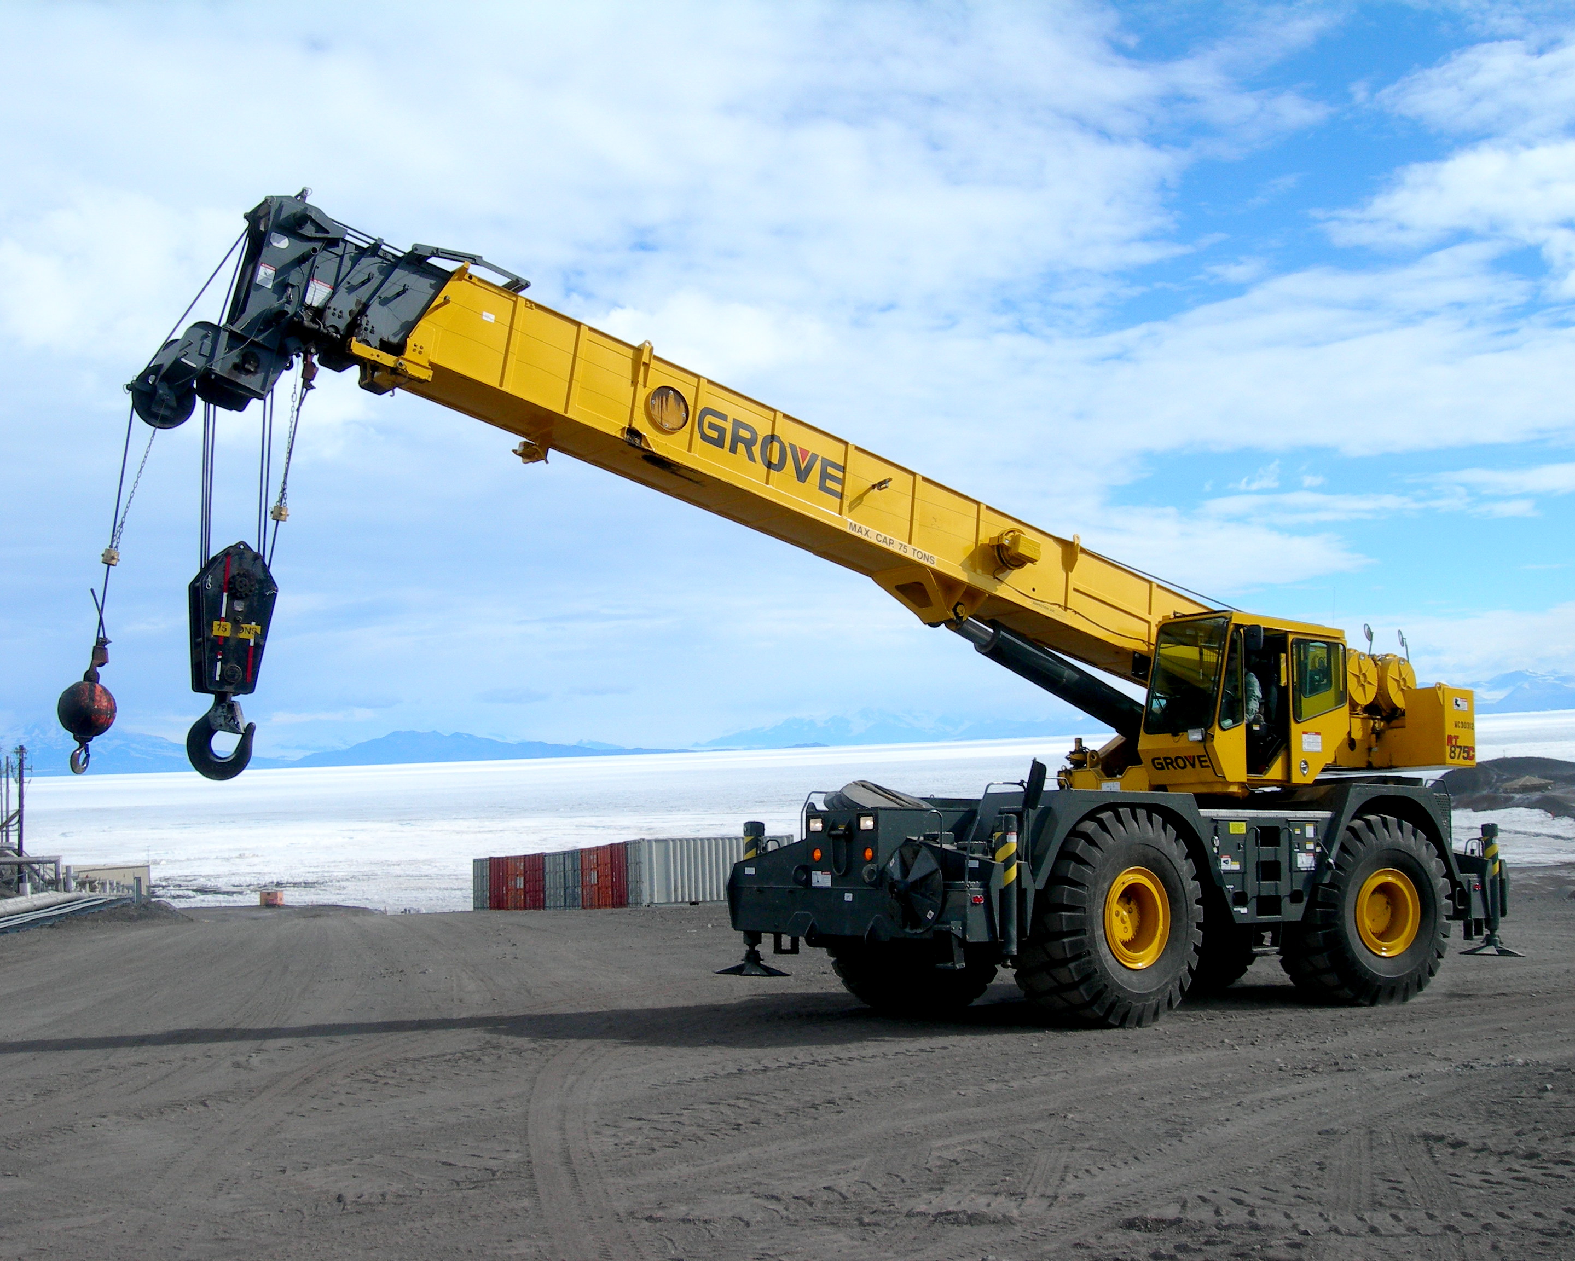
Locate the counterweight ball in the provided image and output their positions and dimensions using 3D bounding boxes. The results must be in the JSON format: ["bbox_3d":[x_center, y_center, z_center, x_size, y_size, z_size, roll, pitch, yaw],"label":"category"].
[{"bbox_3d":[-4.764,0.550,12.558,0.385,0.410,0.385,7,-3,0],"label":"counterweight ball"}]

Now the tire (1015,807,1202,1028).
[{"bbox_3d":[2.876,2.621,16.861,2.010,2.000,0.800,6,-9,-41],"label":"tire"}]

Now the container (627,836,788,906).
[{"bbox_3d":[-3.040,9.410,72.020,6.058,2.591,2.438,1,-7,-24],"label":"container"}]

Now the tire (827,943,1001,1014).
[{"bbox_3d":[1.329,2.849,18.583,2.010,2.000,0.800,6,-9,-41],"label":"tire"}]

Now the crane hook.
[{"bbox_3d":[-4.021,0.760,13.110,0.490,0.610,0.150,5,-4,-30],"label":"crane hook"}]

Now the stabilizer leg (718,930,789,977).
[{"bbox_3d":[-0.329,3.099,17.664,0.720,0.460,0.720,0,-7,0],"label":"stabilizer leg"}]

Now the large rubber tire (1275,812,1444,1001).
[{"bbox_3d":[6.107,3.011,19.713,2.010,2.000,0.800,4,-8,-29],"label":"large rubber tire"}]

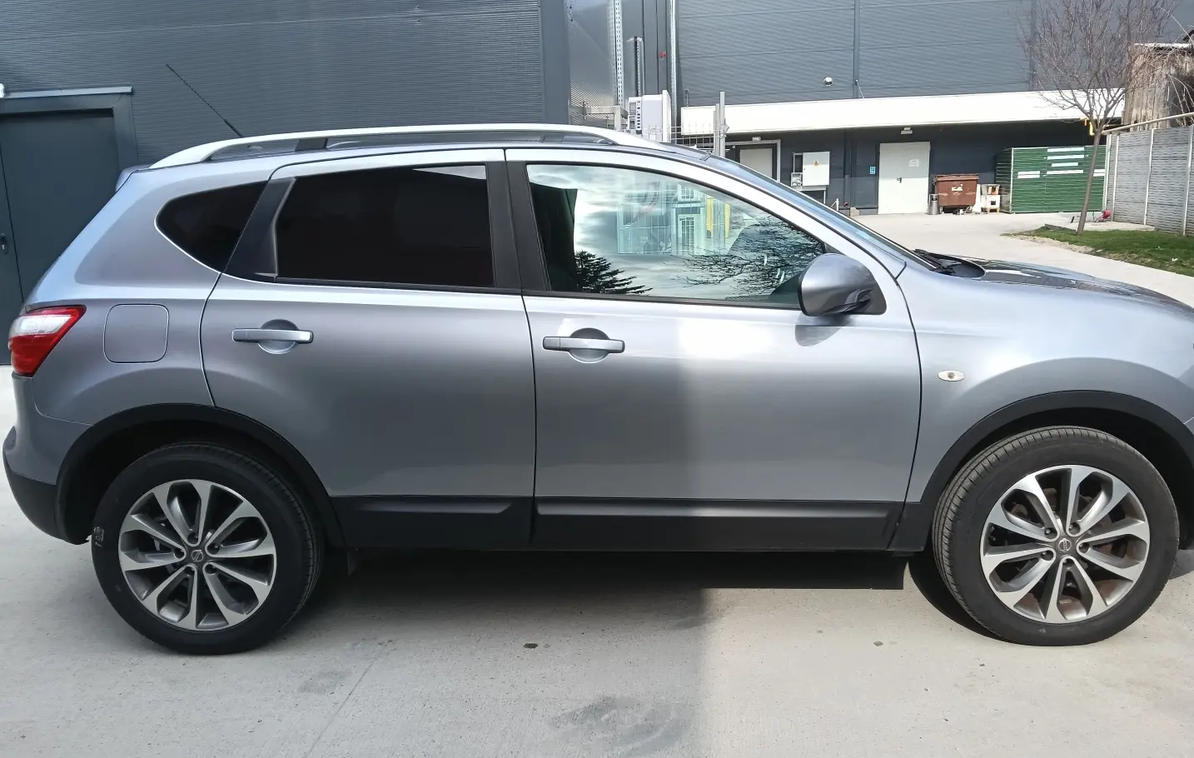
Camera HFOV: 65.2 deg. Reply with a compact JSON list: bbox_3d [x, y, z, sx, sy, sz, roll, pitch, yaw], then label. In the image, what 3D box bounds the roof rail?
[{"bbox_3d":[-0.609,-0.731,2.898,1.620,0.100,0.075,-1,10,2],"label":"roof rail"}]

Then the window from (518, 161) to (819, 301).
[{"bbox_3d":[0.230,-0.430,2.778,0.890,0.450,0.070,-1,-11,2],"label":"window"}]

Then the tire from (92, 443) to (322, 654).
[{"bbox_3d":[-1.232,0.526,2.978,0.680,0.675,0.220,-1,10,2],"label":"tire"}]

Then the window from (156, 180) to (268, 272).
[{"bbox_3d":[-1.186,-0.465,2.856,0.340,0.270,0.060,-2,-11,7],"label":"window"}]

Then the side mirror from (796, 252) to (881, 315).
[{"bbox_3d":[0.670,-0.267,2.616,0.220,0.175,0.240,-1,10,2],"label":"side mirror"}]

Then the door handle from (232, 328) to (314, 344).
[{"bbox_3d":[-0.949,-0.126,2.745,0.240,0.045,0.050,-1,10,2],"label":"door handle"}]

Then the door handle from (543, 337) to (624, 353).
[{"bbox_3d":[-0.039,-0.101,2.717,0.240,0.045,0.050,-1,10,2],"label":"door handle"}]

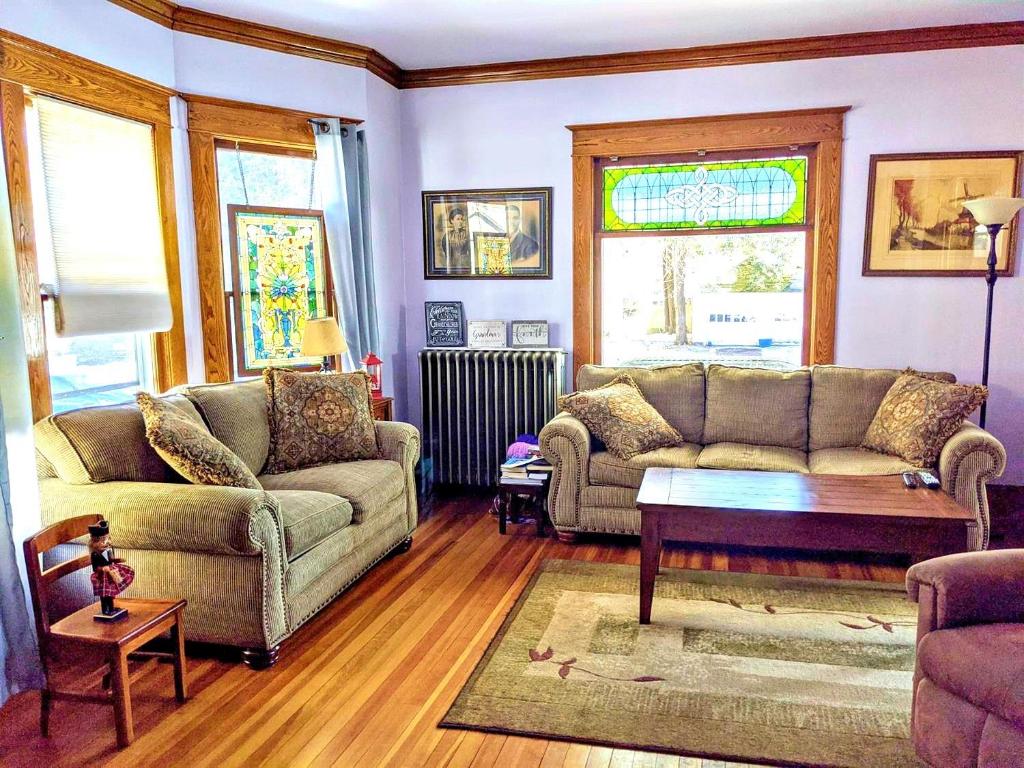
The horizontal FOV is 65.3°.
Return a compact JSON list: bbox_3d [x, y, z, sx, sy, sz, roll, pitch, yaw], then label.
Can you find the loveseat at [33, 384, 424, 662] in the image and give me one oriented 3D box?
[{"bbox_3d":[-1.113,0.473,3.654,0.900,0.940,1.590,1,8,15],"label":"loveseat"}]

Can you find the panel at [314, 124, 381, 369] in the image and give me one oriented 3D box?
[{"bbox_3d":[-0.929,-0.348,4.673,0.360,2.270,0.130,-8,11,-43],"label":"panel"}]

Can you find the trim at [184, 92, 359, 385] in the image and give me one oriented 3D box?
[{"bbox_3d":[-1.238,-0.661,4.445,1.040,1.680,0.110,-8,10,-43],"label":"trim"}]

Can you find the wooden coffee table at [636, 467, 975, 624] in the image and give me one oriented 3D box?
[{"bbox_3d":[1.154,0.690,3.338,1.210,0.510,0.640,1,8,14],"label":"wooden coffee table"}]

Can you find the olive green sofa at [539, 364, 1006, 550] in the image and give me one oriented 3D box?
[{"bbox_3d":[1.342,0.375,4.424,2.210,0.890,0.940,1,8,14],"label":"olive green sofa"}]

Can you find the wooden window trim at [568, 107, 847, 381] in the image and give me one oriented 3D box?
[{"bbox_3d":[1.135,-0.740,4.819,1.630,1.680,0.110,1,8,15],"label":"wooden window trim"}]

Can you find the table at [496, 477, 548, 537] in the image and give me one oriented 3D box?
[{"bbox_3d":[0.101,0.670,4.520,0.290,0.310,0.310,2,8,16],"label":"table"}]

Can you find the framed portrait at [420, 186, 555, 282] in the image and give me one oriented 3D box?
[{"bbox_3d":[-0.170,-0.967,5.171,0.885,0.580,0.035,2,8,16],"label":"framed portrait"}]

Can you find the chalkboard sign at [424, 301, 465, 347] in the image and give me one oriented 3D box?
[{"bbox_3d":[-0.432,-0.385,5.184,0.255,0.293,0.025,2,0,16],"label":"chalkboard sign"}]

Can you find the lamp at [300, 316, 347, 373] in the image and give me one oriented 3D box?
[{"bbox_3d":[-1.047,-0.146,4.501,0.250,0.440,0.250,1,8,15],"label":"lamp"}]

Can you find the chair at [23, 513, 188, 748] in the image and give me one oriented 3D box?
[{"bbox_3d":[-1.284,0.770,2.553,0.350,0.635,0.320,1,8,15],"label":"chair"}]

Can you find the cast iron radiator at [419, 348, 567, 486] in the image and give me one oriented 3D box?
[{"bbox_3d":[-0.128,0.257,5.138,0.920,0.965,0.230,2,8,16],"label":"cast iron radiator"}]

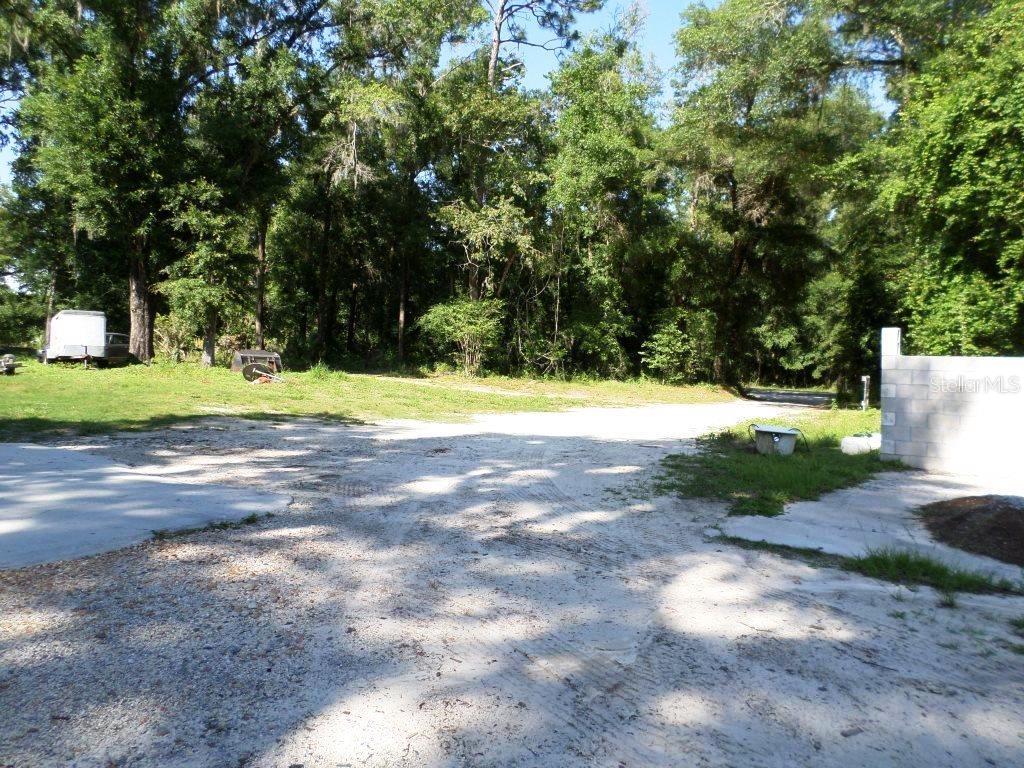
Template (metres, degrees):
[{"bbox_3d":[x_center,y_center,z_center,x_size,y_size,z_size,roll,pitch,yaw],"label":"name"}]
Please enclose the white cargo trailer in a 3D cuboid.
[{"bbox_3d":[-16.811,-1.741,28.765,1.550,2.120,3.500,-2,3,-40],"label":"white cargo trailer"}]

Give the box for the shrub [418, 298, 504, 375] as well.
[{"bbox_3d":[-1.878,-1.748,27.500,3.100,2.780,2.880,0,2,0],"label":"shrub"}]

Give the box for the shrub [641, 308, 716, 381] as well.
[{"bbox_3d":[6.192,-1.432,27.500,2.740,2.670,2.490,0,2,0],"label":"shrub"}]

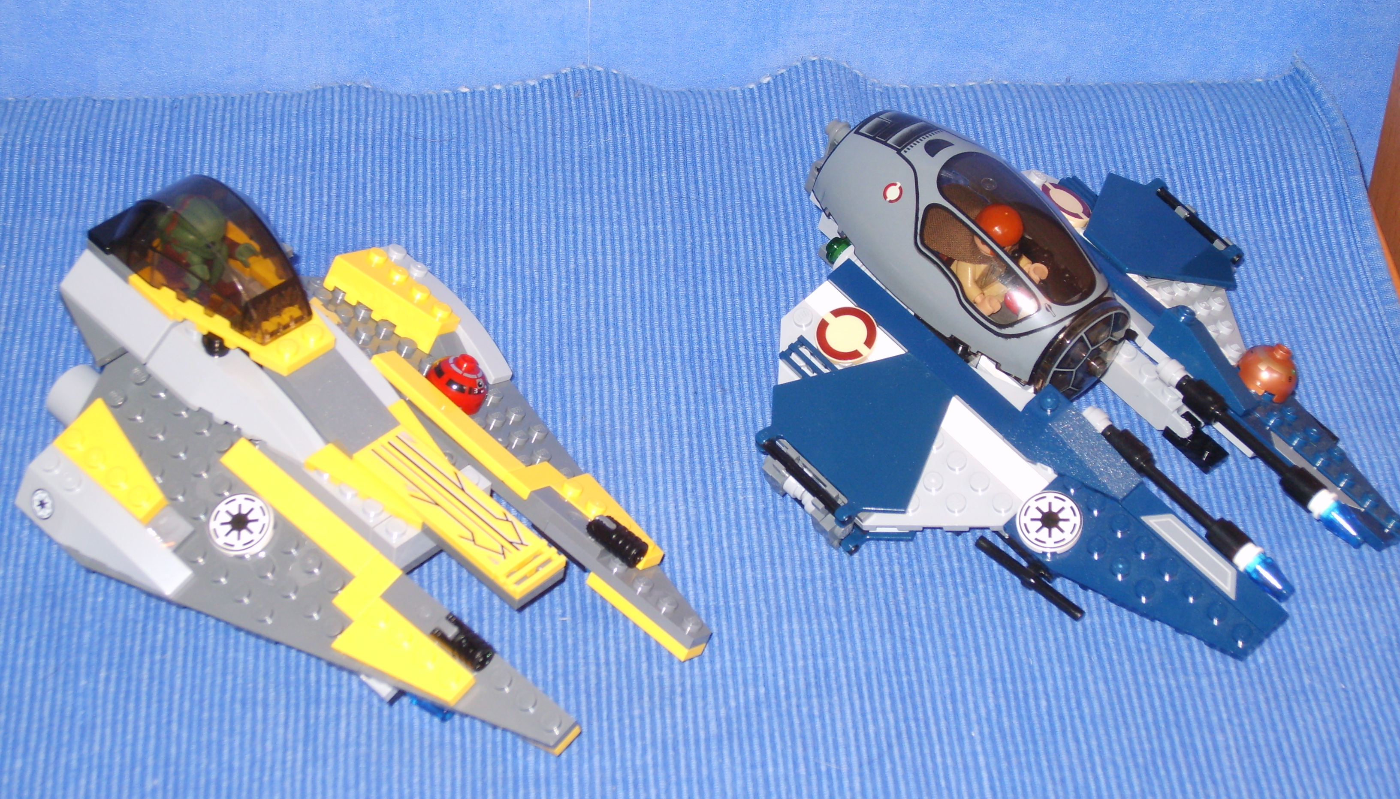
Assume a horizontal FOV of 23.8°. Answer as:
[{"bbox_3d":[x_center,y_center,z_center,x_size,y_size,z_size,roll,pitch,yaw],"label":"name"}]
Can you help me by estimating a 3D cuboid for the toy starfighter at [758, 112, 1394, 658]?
[{"bbox_3d":[0.092,-0.016,0.830,0.148,0.076,0.177,-32,51,-31],"label":"toy starfighter"}]

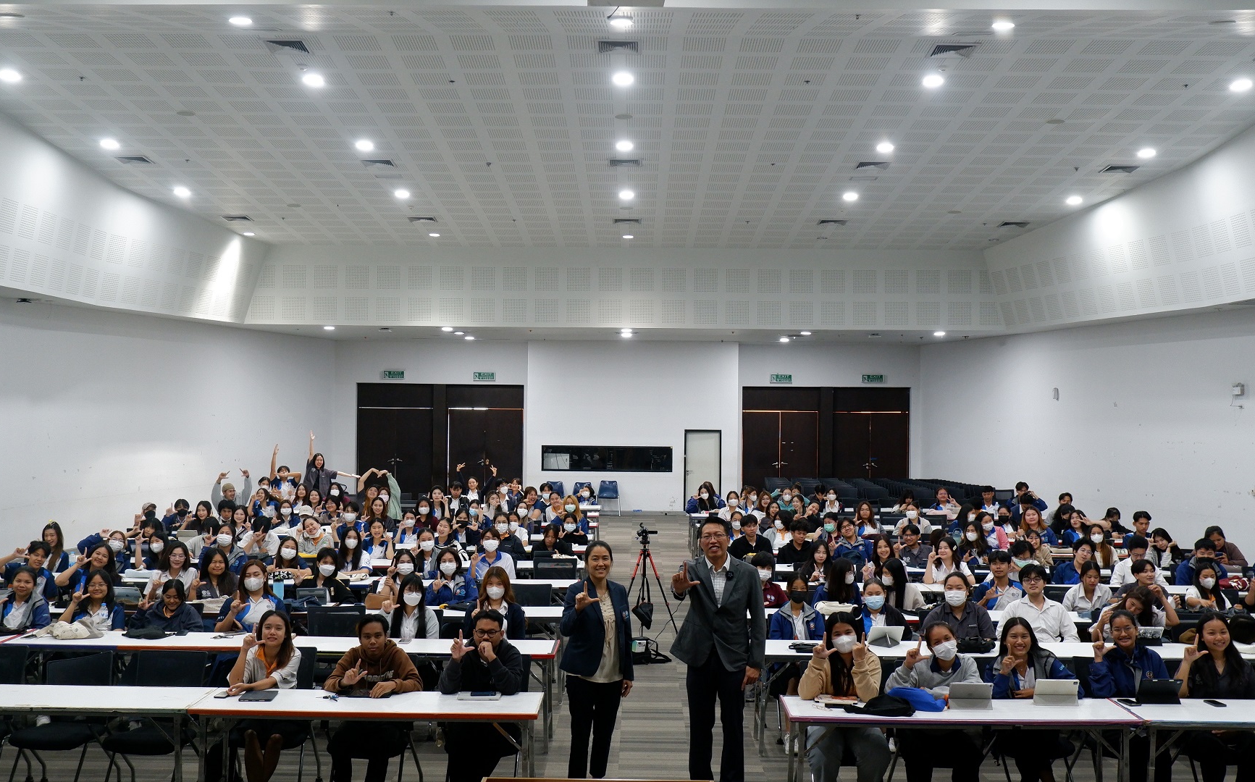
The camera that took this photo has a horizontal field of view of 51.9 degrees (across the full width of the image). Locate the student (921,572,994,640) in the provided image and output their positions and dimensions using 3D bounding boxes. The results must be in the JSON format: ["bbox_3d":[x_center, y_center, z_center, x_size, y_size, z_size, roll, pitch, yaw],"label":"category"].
[{"bbox_3d":[2.572,2.035,9.970,0.560,1.240,0.750,0,-1,8],"label":"student"}]

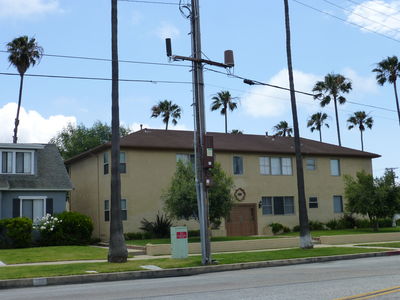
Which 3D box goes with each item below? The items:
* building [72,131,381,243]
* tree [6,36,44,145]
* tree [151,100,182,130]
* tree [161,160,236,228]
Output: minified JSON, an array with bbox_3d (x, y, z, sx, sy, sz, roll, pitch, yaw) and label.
[{"bbox_3d":[2.186,2.471,38.158,22.700,7.450,9.500,2,-9,-30],"label":"building"},{"bbox_3d":[-18.921,-1.607,53.408,3.900,21.573,3.700,2,-9,-30],"label":"tree"},{"bbox_3d":[-3.745,1.705,58.982,3.600,15.239,3.600,2,-9,-30],"label":"tree"},{"bbox_3d":[0.052,2.797,28.495,4.000,4.562,4.000,-2,-8,0],"label":"tree"}]

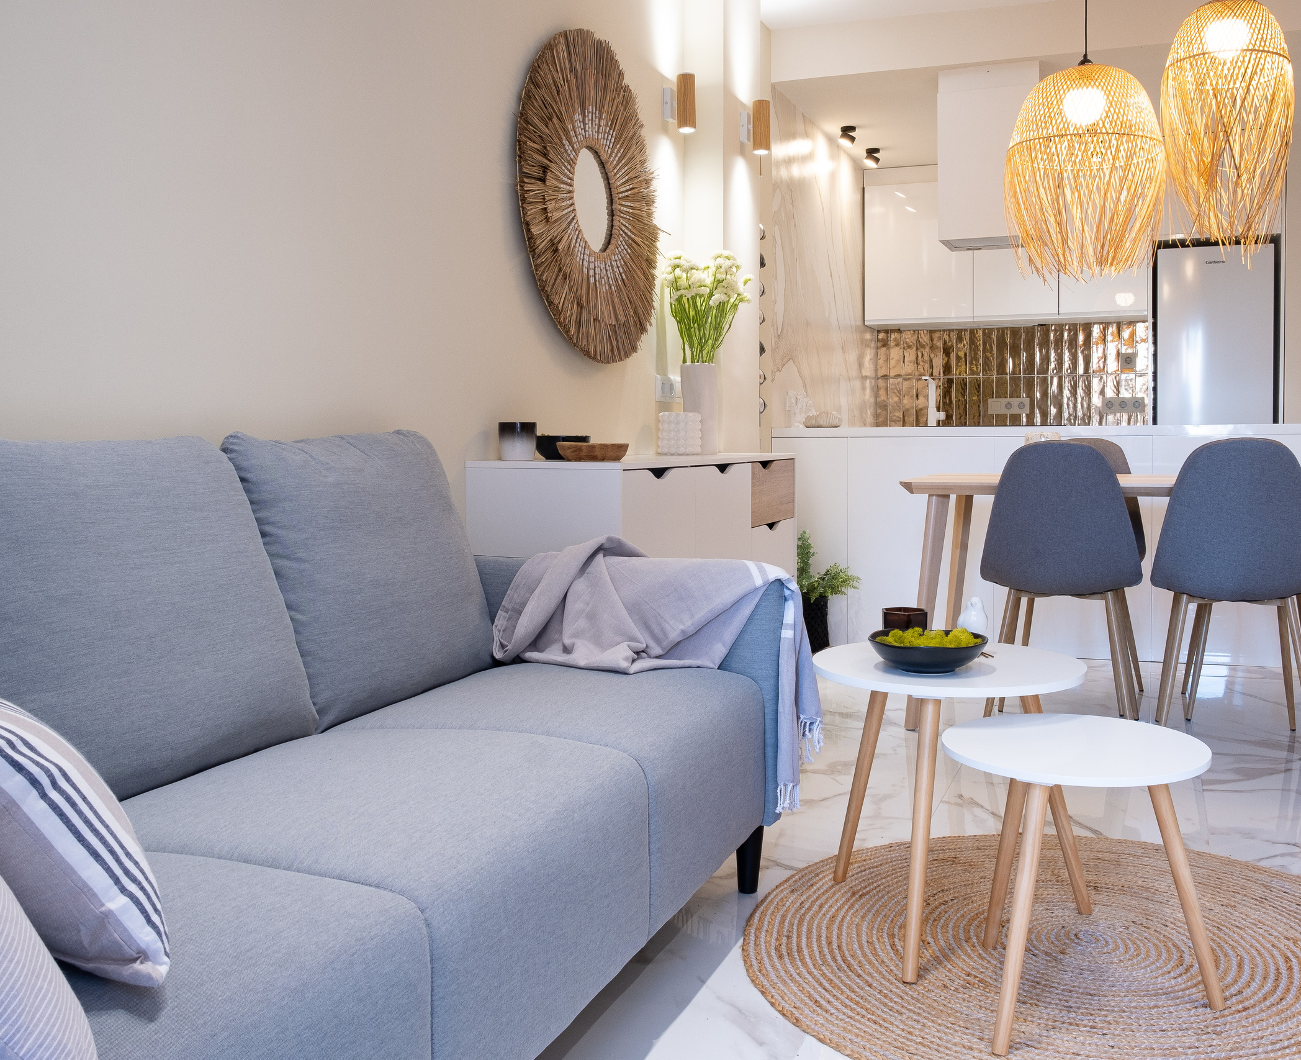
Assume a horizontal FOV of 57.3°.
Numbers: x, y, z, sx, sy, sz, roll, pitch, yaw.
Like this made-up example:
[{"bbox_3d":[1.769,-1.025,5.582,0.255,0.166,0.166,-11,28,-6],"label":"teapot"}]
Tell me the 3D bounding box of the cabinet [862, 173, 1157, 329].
[{"bbox_3d":[1.968,-1.550,6.628,1.485,0.782,0.356,1,5,22],"label":"cabinet"}]

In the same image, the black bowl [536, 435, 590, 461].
[{"bbox_3d":[-0.224,-0.208,3.026,0.142,0.058,0.142,0,5,0],"label":"black bowl"}]

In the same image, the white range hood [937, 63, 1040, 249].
[{"bbox_3d":[1.462,-1.571,5.088,0.404,0.690,0.380,2,5,22],"label":"white range hood"}]

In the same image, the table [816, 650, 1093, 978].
[{"bbox_3d":[0.538,0.478,2.165,0.485,0.478,0.500,2,5,22],"label":"table"}]

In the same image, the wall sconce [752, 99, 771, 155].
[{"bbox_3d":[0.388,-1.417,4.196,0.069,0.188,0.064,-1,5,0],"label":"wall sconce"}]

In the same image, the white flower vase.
[{"bbox_3d":[0.165,-0.392,3.890,0.112,0.302,0.112,1,5,22],"label":"white flower vase"}]

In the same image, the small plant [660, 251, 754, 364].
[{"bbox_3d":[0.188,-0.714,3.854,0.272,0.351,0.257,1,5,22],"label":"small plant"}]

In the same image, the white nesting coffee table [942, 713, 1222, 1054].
[{"bbox_3d":[0.661,0.536,1.866,0.405,0.410,0.420,2,5,22],"label":"white nesting coffee table"}]

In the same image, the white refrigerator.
[{"bbox_3d":[2.943,-0.539,6.293,0.544,1.797,0.584,1,5,22],"label":"white refrigerator"}]

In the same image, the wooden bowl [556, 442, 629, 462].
[{"bbox_3d":[-0.139,-0.190,2.862,0.170,0.046,0.170,0,5,0],"label":"wooden bowl"}]

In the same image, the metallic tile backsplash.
[{"bbox_3d":[2.081,-0.889,6.959,1.531,0.600,0.016,2,5,22],"label":"metallic tile backsplash"}]

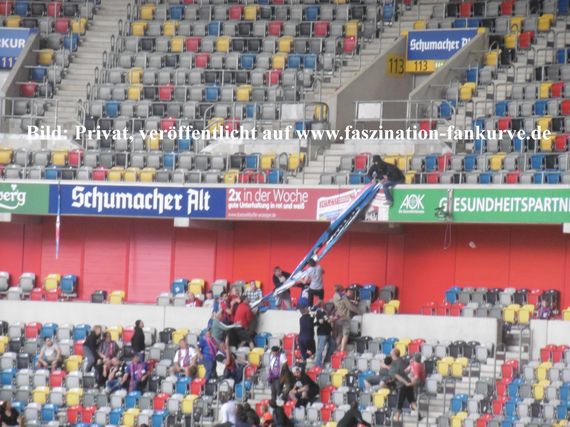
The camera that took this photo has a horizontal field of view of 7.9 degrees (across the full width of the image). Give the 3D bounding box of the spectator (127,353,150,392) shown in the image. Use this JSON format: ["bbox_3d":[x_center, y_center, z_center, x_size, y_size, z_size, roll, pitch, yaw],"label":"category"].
[{"bbox_3d":[-3.774,4.225,106.000,0.620,1.250,0.750,2,-2,22],"label":"spectator"}]

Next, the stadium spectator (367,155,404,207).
[{"bbox_3d":[2.745,-0.901,112.384,0.980,1.390,0.620,2,-2,-8],"label":"stadium spectator"}]

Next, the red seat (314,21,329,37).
[{"bbox_3d":[1.029,-5.215,116.000,0.420,0.480,0.300,1,2,32],"label":"red seat"}]

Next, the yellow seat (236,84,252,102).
[{"bbox_3d":[-1.149,-3.403,116.700,0.440,0.480,0.320,1,-2,29],"label":"yellow seat"}]

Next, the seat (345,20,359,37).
[{"bbox_3d":[1.875,-5.215,116.000,0.440,0.470,0.320,1,-2,33],"label":"seat"}]

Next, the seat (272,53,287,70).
[{"bbox_3d":[-0.157,-4.340,117.500,0.440,0.480,0.320,1,-2,28],"label":"seat"}]

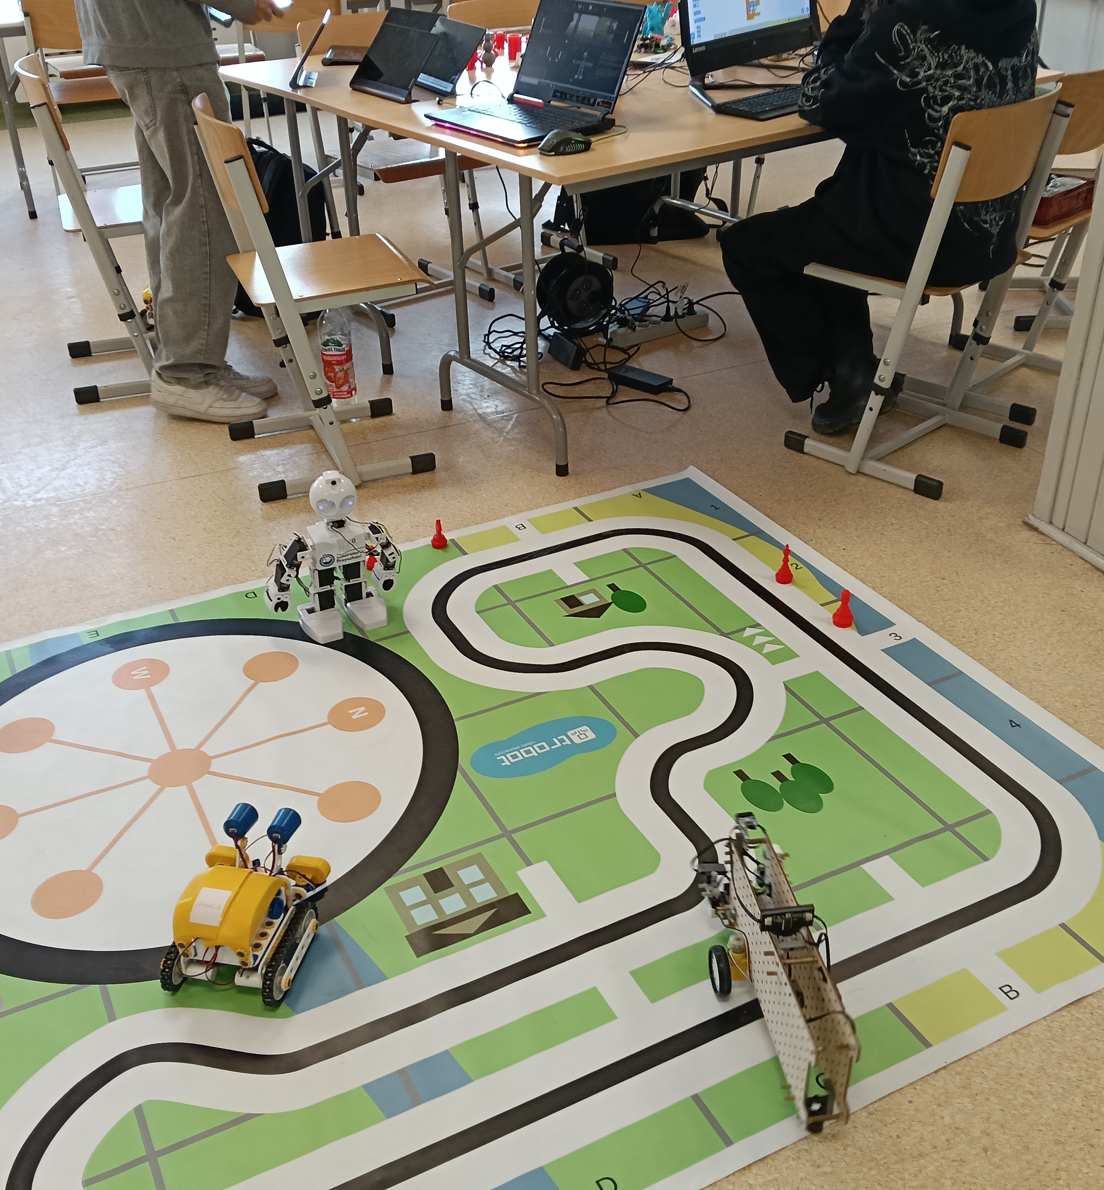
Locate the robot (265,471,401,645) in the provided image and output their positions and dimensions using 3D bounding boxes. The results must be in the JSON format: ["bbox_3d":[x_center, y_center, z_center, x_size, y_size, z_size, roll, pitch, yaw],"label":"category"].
[{"bbox_3d":[-0.422,-0.086,2.304,0.250,0.330,0.140,-15,34,-23],"label":"robot"}]

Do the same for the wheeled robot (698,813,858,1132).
[{"bbox_3d":[0.278,0.461,1.568,0.140,0.150,0.410,-5,32,-7],"label":"wheeled robot"}]

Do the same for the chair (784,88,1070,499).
[{"bbox_3d":[0.861,-0.723,2.860,0.460,0.820,0.410,26,40,37],"label":"chair"}]

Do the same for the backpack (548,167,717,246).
[{"bbox_3d":[0.291,-1.535,4.607,0.430,0.400,0.250,-1,31,0],"label":"backpack"}]

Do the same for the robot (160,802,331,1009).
[{"bbox_3d":[-0.415,0.406,1.654,0.175,0.165,0.220,6,32,10],"label":"robot"}]

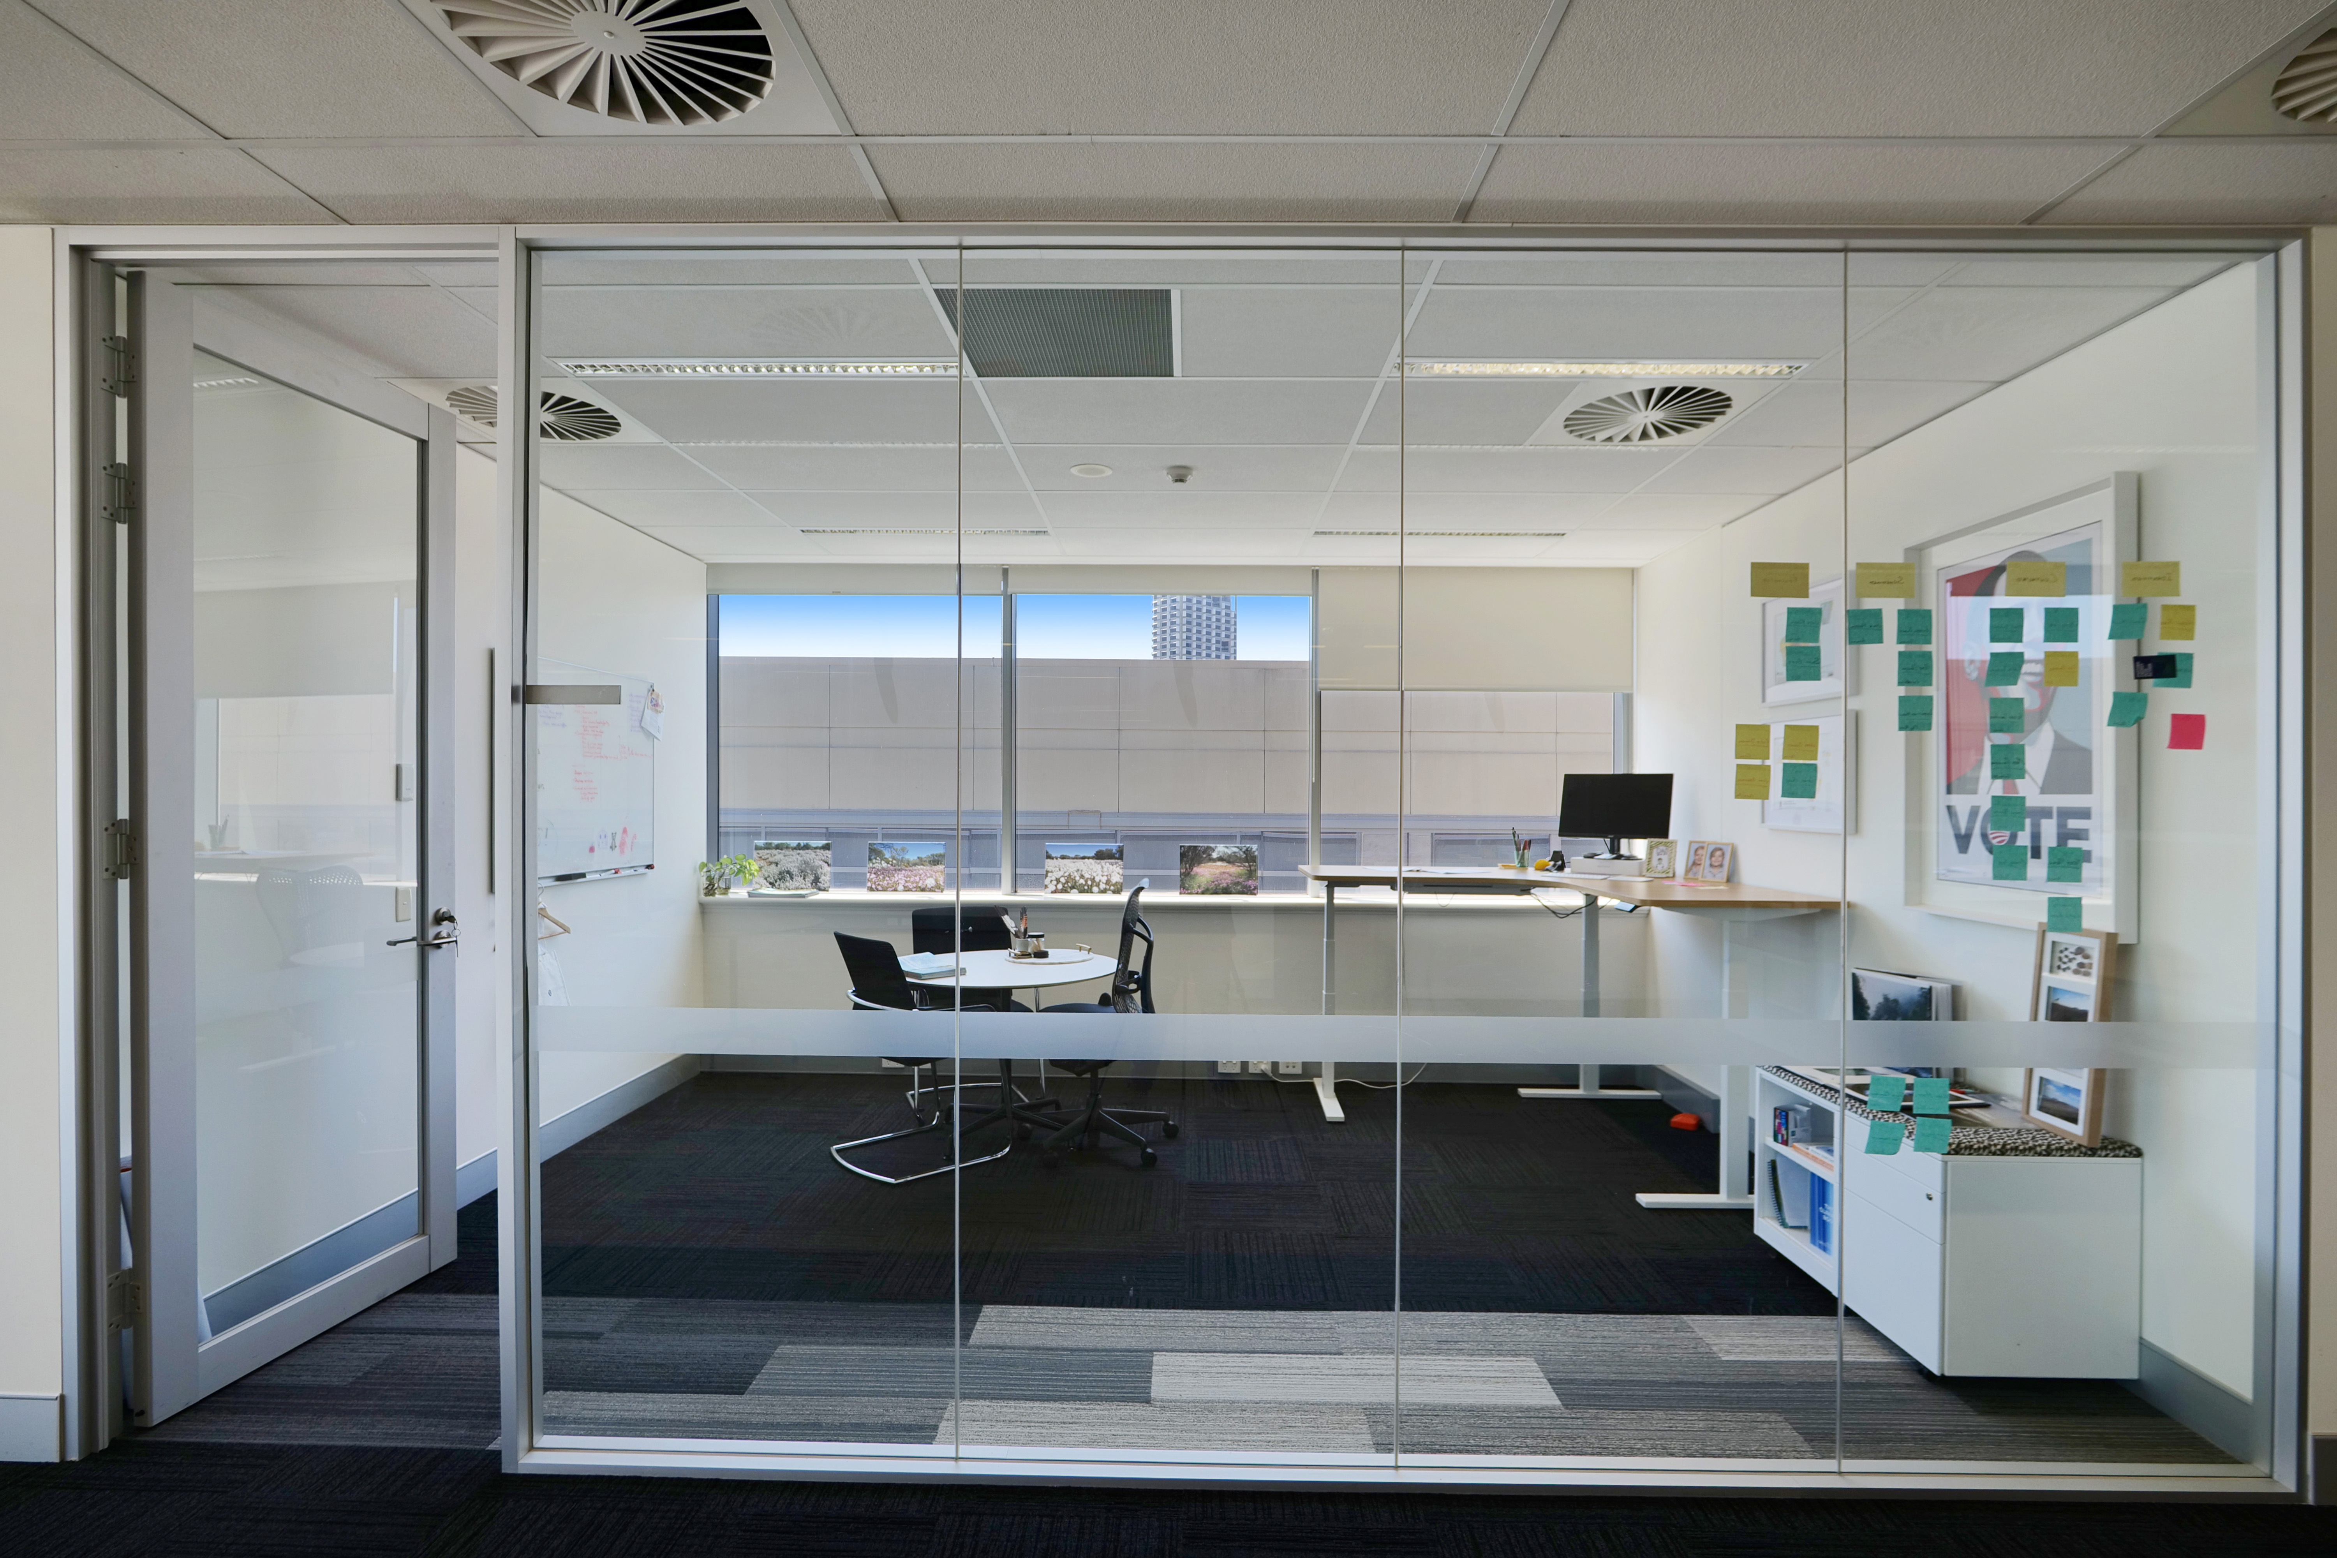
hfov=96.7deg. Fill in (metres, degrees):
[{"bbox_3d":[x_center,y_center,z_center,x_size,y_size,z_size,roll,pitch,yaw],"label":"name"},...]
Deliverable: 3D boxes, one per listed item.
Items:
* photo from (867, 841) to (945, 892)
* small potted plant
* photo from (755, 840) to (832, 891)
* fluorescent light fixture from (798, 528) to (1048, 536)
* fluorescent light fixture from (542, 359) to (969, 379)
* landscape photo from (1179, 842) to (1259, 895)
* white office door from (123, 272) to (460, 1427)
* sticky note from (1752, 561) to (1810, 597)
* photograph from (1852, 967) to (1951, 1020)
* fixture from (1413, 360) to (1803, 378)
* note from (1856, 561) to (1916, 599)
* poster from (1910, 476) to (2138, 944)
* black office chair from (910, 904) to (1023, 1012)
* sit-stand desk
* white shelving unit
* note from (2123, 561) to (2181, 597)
[{"bbox_3d":[-1.486,0.501,5.890,0.440,0.285,0.015,0,0,1],"label":"photo"},{"bbox_3d":[-2.321,0.513,5.500,0.300,0.230,0.180,0,0,1],"label":"small potted plant"},{"bbox_3d":[-2.128,0.497,5.890,0.440,0.285,0.015,0,0,1],"label":"photo"},{"bbox_3d":[-1.170,-1.214,5.003,1.200,0.060,0.150,0,0,1],"label":"fluorescent light fixture"},{"bbox_3d":[-1.178,-1.202,3.025,1.180,0.050,0.140,0,0,1],"label":"fluorescent light fixture"},{"bbox_3d":[0.287,0.517,5.880,0.440,0.285,0.015,0,0,1],"label":"landscape photo"},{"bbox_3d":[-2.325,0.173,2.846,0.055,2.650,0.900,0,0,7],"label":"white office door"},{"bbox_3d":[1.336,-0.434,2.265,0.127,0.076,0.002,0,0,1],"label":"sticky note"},{"bbox_3d":[2.343,0.782,3.325,0.035,0.290,0.285,0,0,-14],"label":"photograph"},{"bbox_3d":[1.242,-1.191,3.000,1.180,0.050,0.140,0,0,1],"label":"fixture"},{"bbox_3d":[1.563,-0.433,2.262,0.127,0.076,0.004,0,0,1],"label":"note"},{"bbox_3d":[2.438,-0.170,3.028,0.055,1.195,0.790,0,0,1],"label":"poster"},{"bbox_3d":[-0.914,1.097,5.001,0.540,0.900,0.600,0,0,-24],"label":"black office chair"},{"bbox_3d":[1.550,0.996,4.477,1.830,1.118,1.530,0,0,1],"label":"sit-stand desk"},{"bbox_3d":[2.190,1.234,3.016,0.495,0.630,0.830,0,0,1],"label":"white shelving unit"},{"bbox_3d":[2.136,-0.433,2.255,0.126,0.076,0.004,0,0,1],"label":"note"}]

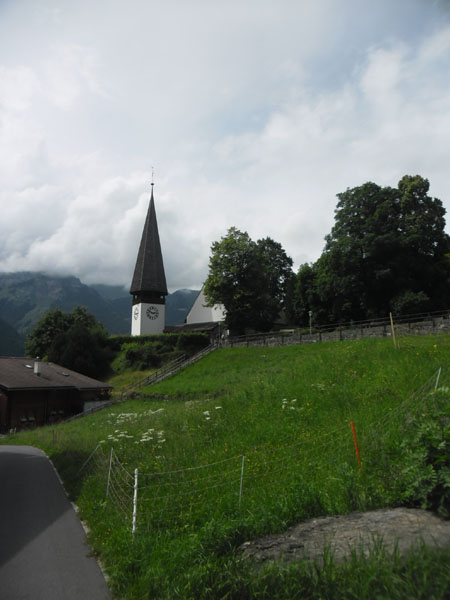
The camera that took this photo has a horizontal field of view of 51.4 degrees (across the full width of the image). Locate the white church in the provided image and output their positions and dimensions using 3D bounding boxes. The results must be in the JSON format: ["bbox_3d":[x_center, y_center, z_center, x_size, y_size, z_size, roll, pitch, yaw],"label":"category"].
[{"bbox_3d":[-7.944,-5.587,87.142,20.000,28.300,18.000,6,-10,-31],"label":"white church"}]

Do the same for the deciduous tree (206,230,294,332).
[{"bbox_3d":[3.627,-2.931,72.230,12.600,17.420,12.000,0,-8,0],"label":"deciduous tree"}]

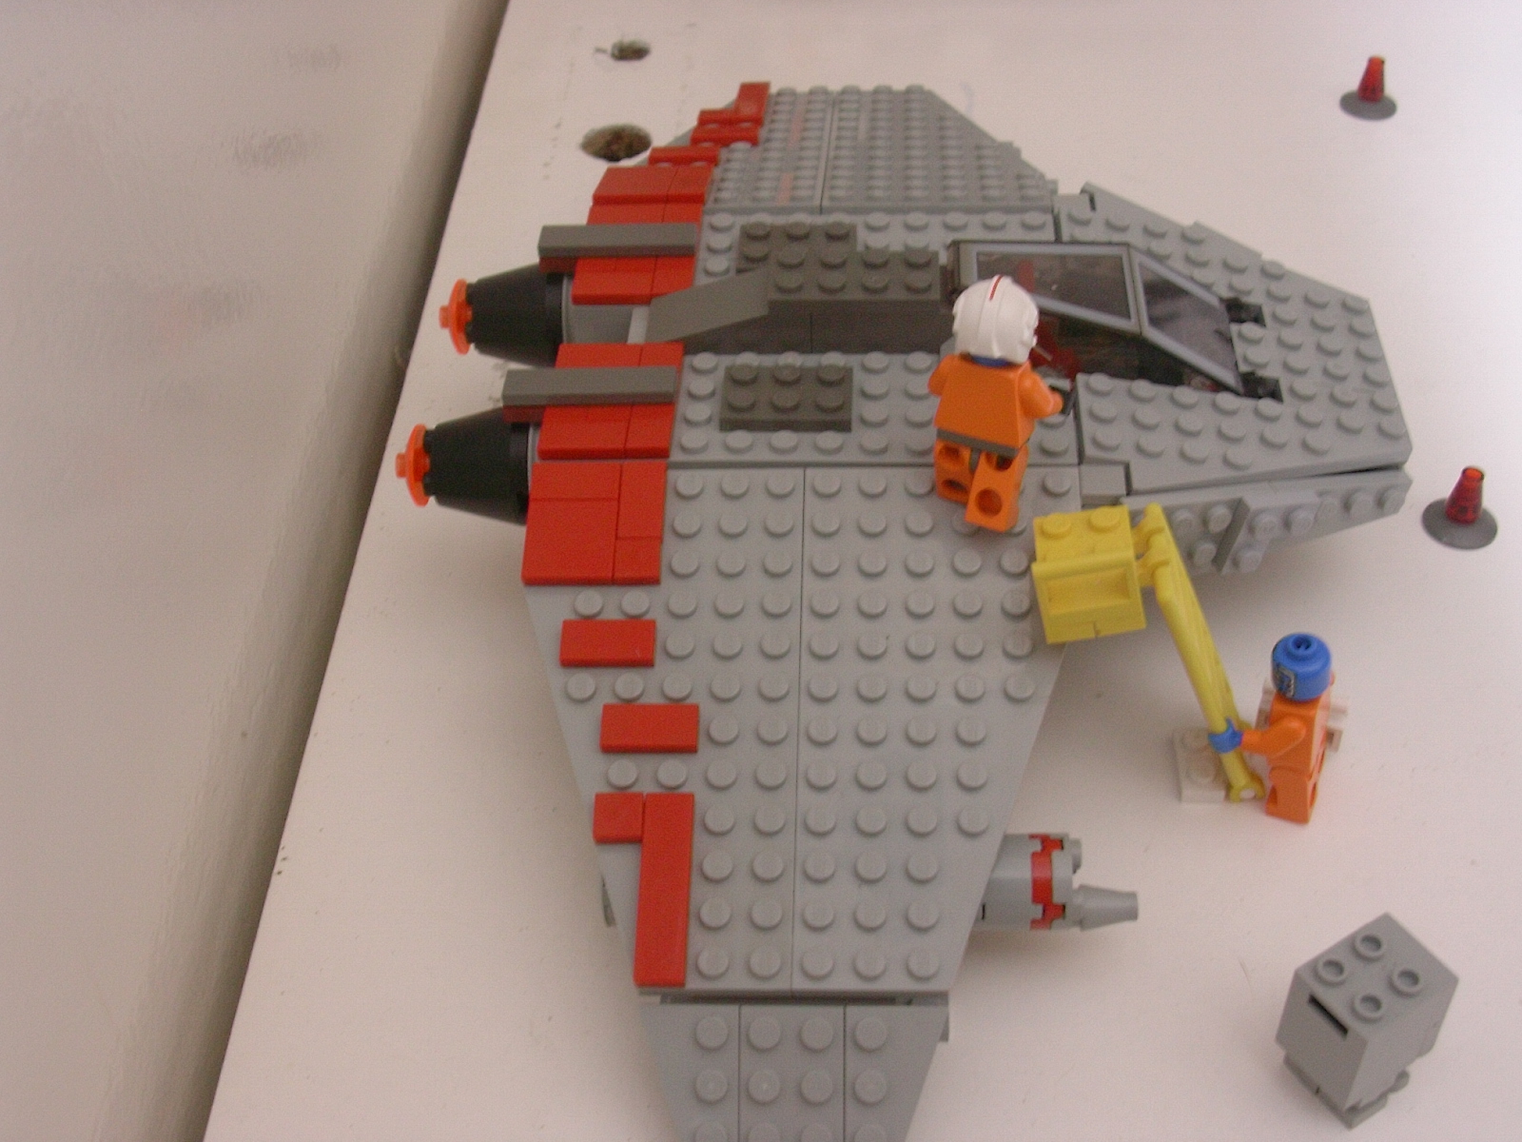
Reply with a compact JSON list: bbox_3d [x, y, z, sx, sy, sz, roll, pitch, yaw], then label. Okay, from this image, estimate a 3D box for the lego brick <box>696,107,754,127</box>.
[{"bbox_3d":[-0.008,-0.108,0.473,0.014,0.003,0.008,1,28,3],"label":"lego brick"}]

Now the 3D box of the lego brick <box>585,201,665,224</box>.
[{"bbox_3d":[-0.028,-0.072,0.409,0.016,0.003,0.008,0,42,4],"label":"lego brick"}]

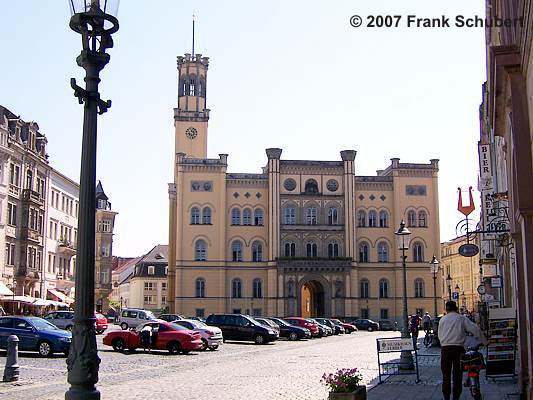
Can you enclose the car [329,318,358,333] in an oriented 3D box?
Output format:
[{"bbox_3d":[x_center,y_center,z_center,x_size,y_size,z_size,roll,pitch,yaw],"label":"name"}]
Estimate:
[{"bbox_3d":[6.740,12.542,67.220,4.200,1.430,1.700,-3,-10,19],"label":"car"}]

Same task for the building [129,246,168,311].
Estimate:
[{"bbox_3d":[-22.199,16.700,138.000,14.000,15.200,9.000,3,-10,-18],"label":"building"}]

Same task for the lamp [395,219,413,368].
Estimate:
[{"bbox_3d":[3.922,2.763,19.400,0.520,4.300,0.520,0,-9,0],"label":"lamp"}]

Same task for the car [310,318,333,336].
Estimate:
[{"bbox_3d":[3.479,10.802,57.500,4.150,1.440,1.720,-4,-10,26],"label":"car"}]

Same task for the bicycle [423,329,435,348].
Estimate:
[{"bbox_3d":[8.033,6.848,33.600,0.600,1.030,1.720,-1,-9,7],"label":"bicycle"}]

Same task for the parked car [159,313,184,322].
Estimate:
[{"bbox_3d":[-8.693,11.315,63.000,4.250,1.450,1.720,-5,-10,27],"label":"parked car"}]

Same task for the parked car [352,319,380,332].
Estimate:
[{"bbox_3d":[10.570,13.913,75.000,4.250,1.420,1.720,-5,-10,28],"label":"parked car"}]

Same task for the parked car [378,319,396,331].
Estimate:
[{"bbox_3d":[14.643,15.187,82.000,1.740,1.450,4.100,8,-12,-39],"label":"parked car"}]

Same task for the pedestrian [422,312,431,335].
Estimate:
[{"bbox_3d":[12.649,9.767,53.500,0.520,1.730,0.380,-2,-9,9],"label":"pedestrian"}]

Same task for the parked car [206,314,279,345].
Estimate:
[{"bbox_3d":[-1.452,7.824,41.000,4.550,1.730,1.810,-5,-10,28],"label":"parked car"}]

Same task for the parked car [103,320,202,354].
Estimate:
[{"bbox_3d":[-4.992,6.060,29.800,4.350,1.320,1.740,-2,-9,11],"label":"parked car"}]

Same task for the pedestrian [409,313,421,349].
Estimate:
[{"bbox_3d":[6.780,5.979,31.000,0.580,1.740,0.400,-1,-9,6],"label":"pedestrian"}]

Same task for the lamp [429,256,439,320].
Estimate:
[{"bbox_3d":[7.512,4.651,30.300,0.500,4.300,0.500,0,-9,0],"label":"lamp"}]

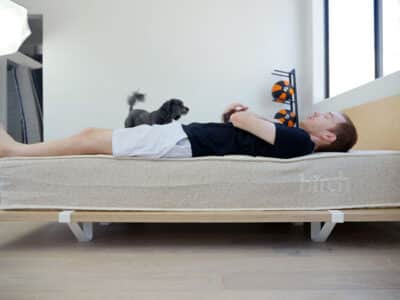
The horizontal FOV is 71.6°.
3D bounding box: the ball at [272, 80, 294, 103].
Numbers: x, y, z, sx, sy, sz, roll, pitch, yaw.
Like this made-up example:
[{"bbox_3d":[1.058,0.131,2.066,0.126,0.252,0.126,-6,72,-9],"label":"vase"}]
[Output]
[{"bbox_3d":[0.873,-0.610,2.900,0.230,0.230,0.230,0,0,0],"label":"ball"}]

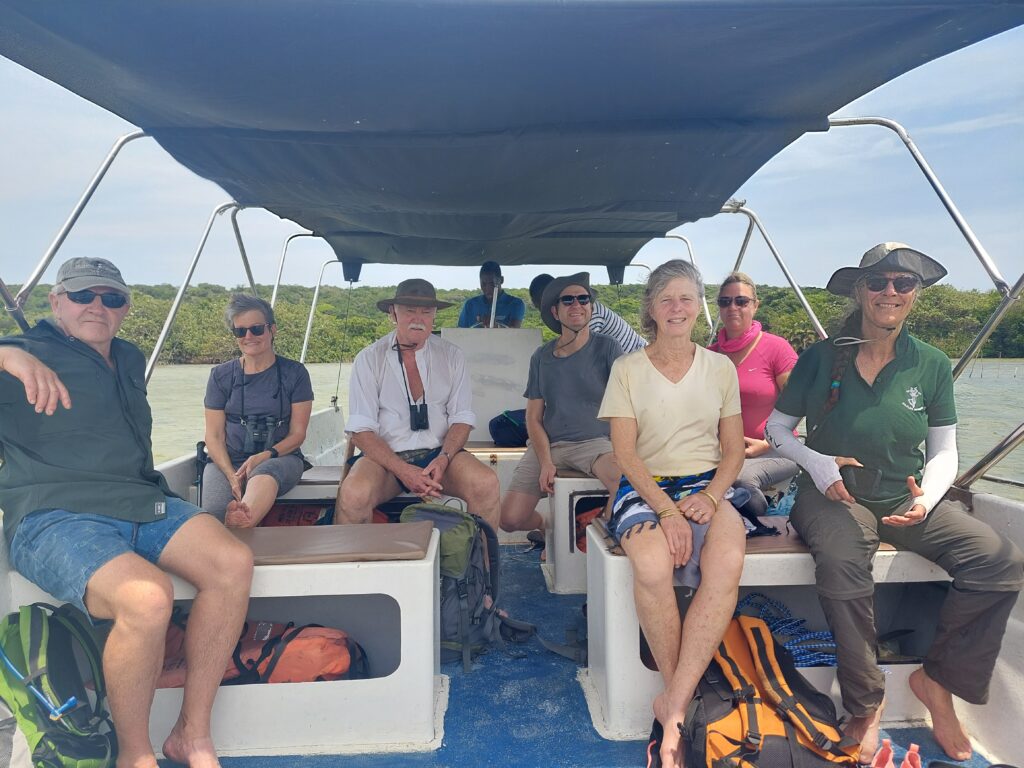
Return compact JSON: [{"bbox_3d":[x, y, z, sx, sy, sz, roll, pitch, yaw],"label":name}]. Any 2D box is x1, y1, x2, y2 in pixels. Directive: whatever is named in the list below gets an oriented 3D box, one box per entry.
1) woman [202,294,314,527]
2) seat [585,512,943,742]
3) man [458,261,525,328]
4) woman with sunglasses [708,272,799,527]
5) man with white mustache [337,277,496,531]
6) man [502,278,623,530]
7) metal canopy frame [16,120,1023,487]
[{"bbox_3d":[-1.000,0.276,2.840,0.480,1.250,0.800,-1,3,-6],"label":"woman"},{"bbox_3d":[0.700,0.680,2.060,0.940,0.480,0.420,-1,3,-3],"label":"seat"},{"bbox_3d":[-0.145,-0.035,4.950,0.520,1.620,0.420,-1,3,-3],"label":"man"},{"bbox_3d":[0.960,0.206,2.900,0.540,1.330,0.780,0,3,17],"label":"woman with sunglasses"},{"bbox_3d":[-0.370,0.226,2.860,0.650,1.330,0.800,-1,3,-3],"label":"man with white mustache"},{"bbox_3d":[0.240,0.191,3.070,0.580,1.360,0.820,0,3,11],"label":"man"},{"bbox_3d":[0.070,-0.334,3.300,2.620,1.150,4.100,-1,3,-3],"label":"metal canopy frame"}]

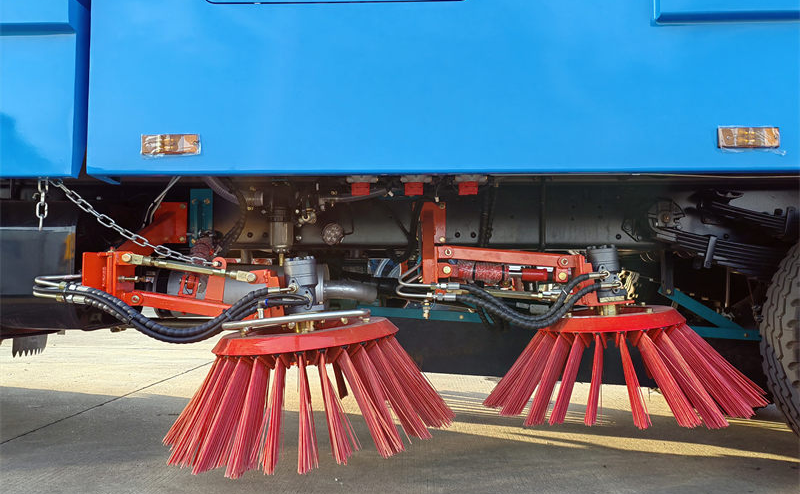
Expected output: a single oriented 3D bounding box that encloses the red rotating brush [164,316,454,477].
[{"bbox_3d":[-0.283,0.394,1.955,0.880,0.310,0.880,-5,-1,2],"label":"red rotating brush"}]

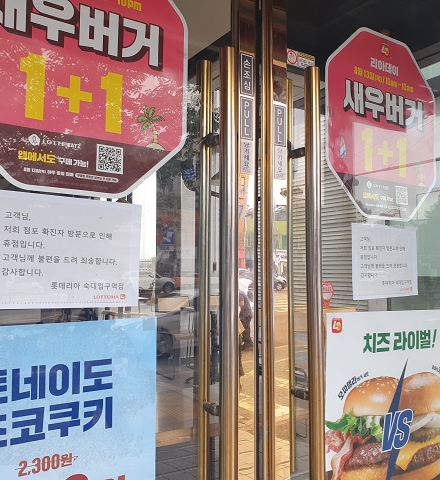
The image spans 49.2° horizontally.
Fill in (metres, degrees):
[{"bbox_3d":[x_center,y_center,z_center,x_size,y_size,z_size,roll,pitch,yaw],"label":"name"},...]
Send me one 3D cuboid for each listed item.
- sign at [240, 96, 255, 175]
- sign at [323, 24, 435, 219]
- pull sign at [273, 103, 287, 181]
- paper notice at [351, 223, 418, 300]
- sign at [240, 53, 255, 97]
[{"bbox_3d":[0.066,-0.253,1.168,0.038,0.189,0.010,1,-3,-34],"label":"sign"},{"bbox_3d":[0.503,-0.342,1.448,0.499,0.566,0.010,2,-3,-32],"label":"sign"},{"bbox_3d":[0.153,-0.247,1.221,0.038,0.189,0.010,1,-3,-32],"label":"pull sign"},{"bbox_3d":[0.497,0.066,1.428,0.297,0.210,0.010,1,-3,-32],"label":"paper notice"},{"bbox_3d":[0.067,-0.404,1.174,0.041,0.103,0.010,1,-3,-34],"label":"sign"}]

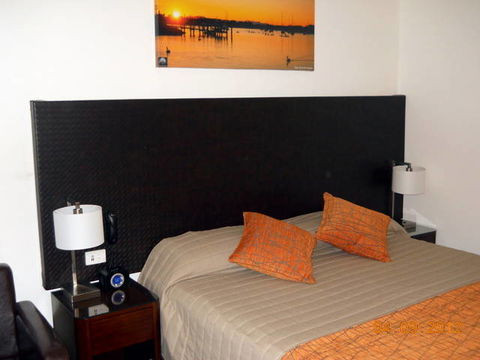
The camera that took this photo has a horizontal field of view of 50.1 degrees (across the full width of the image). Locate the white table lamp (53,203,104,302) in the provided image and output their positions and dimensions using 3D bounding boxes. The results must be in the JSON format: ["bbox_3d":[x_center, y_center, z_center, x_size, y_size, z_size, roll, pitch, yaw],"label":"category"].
[{"bbox_3d":[-0.828,0.369,2.663,0.240,0.520,0.275,-7,10,-32],"label":"white table lamp"}]

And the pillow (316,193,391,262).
[{"bbox_3d":[0.720,0.290,3.191,0.450,0.140,0.440,20,34,4],"label":"pillow"}]

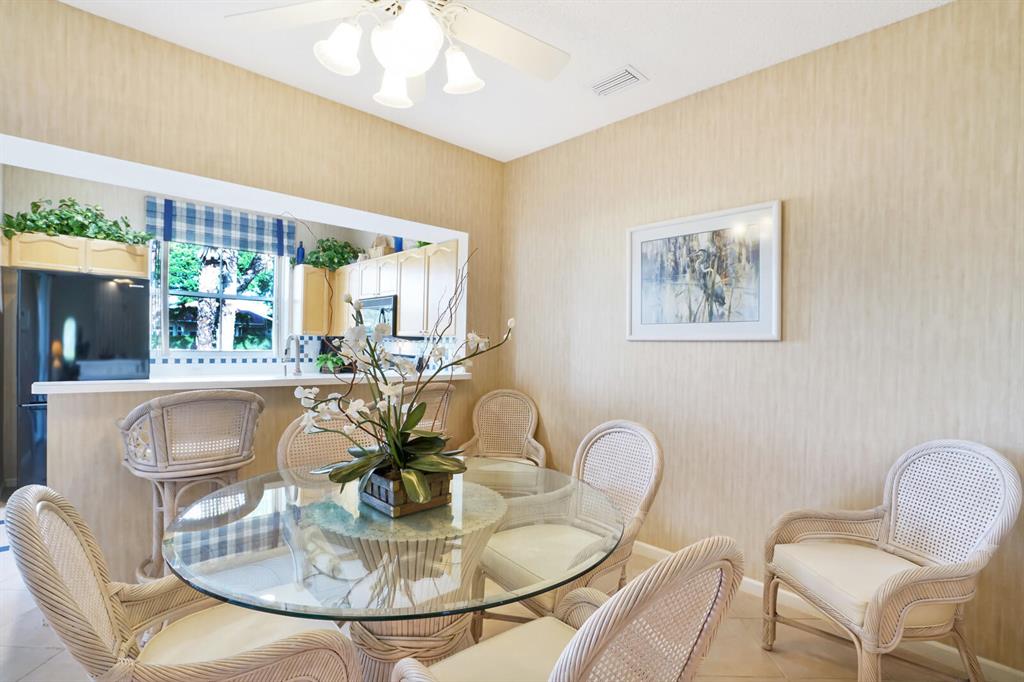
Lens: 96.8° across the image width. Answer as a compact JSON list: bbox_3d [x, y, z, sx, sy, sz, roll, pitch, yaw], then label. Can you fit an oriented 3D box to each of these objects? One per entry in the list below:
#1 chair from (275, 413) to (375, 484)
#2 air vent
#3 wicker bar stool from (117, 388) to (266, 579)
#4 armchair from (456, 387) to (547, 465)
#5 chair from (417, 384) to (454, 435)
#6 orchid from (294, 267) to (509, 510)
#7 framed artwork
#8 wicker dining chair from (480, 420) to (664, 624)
[{"bbox_3d":[-0.830,0.843,2.140,0.570,0.945,0.660,0,0,-24],"label":"chair"},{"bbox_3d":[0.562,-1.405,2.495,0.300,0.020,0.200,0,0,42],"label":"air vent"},{"bbox_3d":[-1.660,0.774,2.415,0.620,1.082,0.600,0,0,-42],"label":"wicker bar stool"},{"bbox_3d":[-0.045,0.843,3.130,0.570,0.945,0.650,0,0,5],"label":"armchair"},{"bbox_3d":[-0.680,0.774,2.890,0.600,1.080,0.590,0,0,-42],"label":"chair"},{"bbox_3d":[-0.378,0.140,1.600,0.740,0.870,0.560,0,0,0],"label":"orchid"},{"bbox_3d":[1.030,-0.352,2.565,0.850,0.695,0.030,0,0,42],"label":"framed artwork"},{"bbox_3d":[0.260,0.843,1.990,0.670,0.945,0.570,0,0,-38],"label":"wicker dining chair"}]

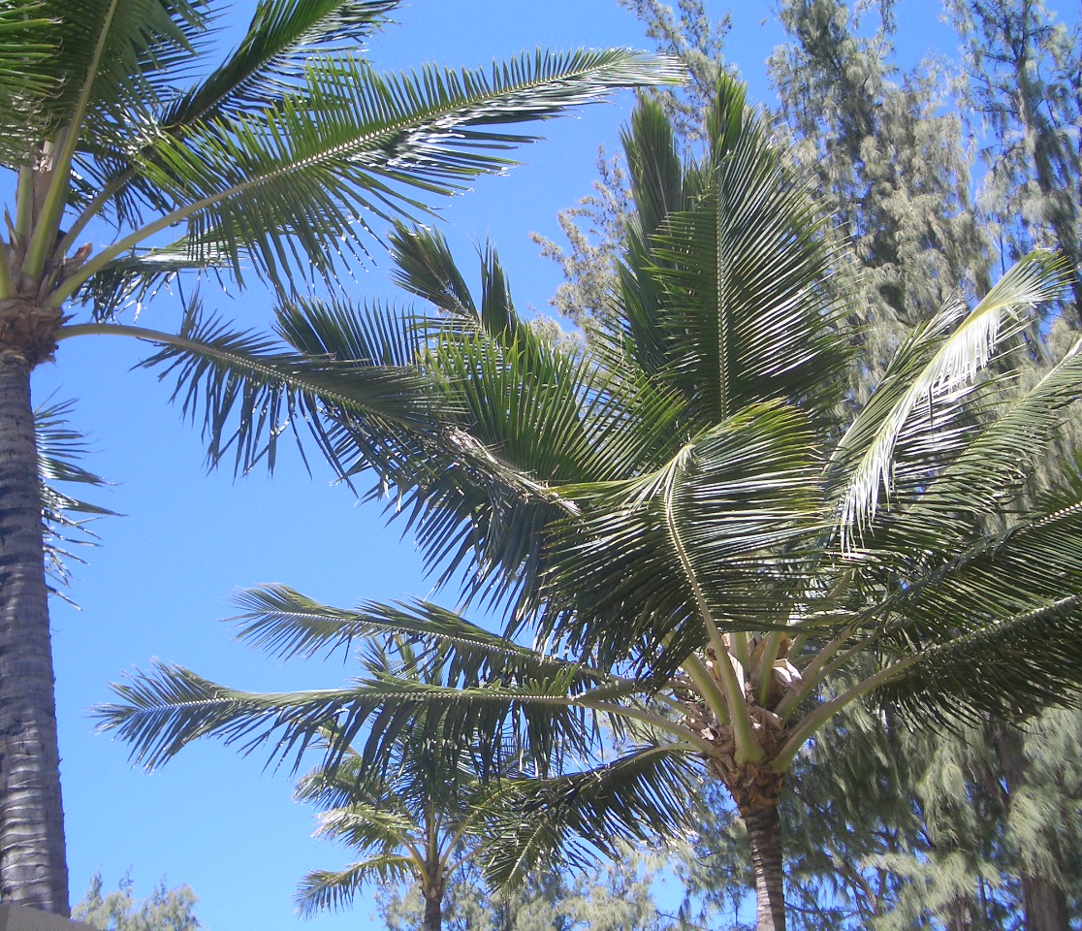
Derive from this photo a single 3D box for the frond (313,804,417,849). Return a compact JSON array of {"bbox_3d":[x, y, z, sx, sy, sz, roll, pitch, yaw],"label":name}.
[{"bbox_3d":[-2.633,5.468,22.250,1.650,0.600,0.900,11,-27,-18],"label":"frond"}]

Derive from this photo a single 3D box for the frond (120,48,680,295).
[{"bbox_3d":[-0.832,-1.767,8.587,3.300,0.850,1.150,-14,-25,3],"label":"frond"}]

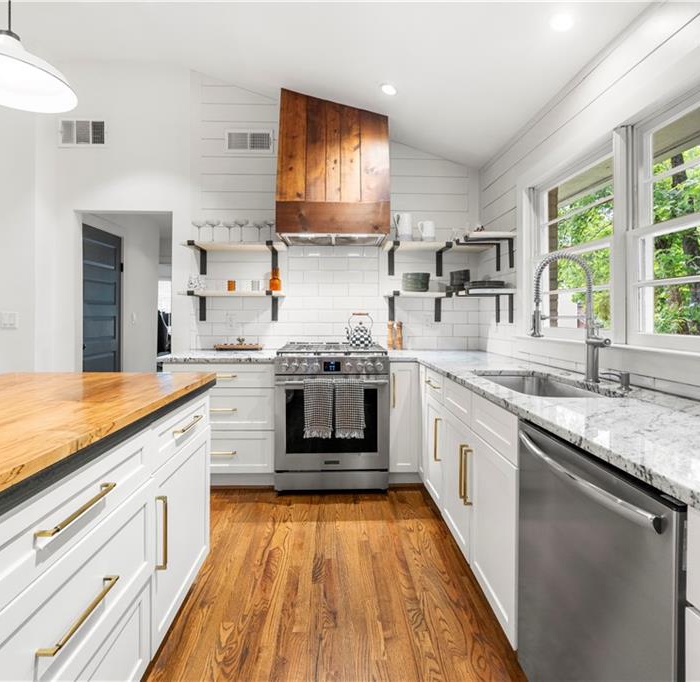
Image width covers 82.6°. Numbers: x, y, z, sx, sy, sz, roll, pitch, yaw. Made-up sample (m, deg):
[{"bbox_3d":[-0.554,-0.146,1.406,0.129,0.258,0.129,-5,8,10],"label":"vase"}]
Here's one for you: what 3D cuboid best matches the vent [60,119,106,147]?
[{"bbox_3d":[-2.180,-1.700,3.245,0.400,0.235,0.030,0,3,-2],"label":"vent"}]

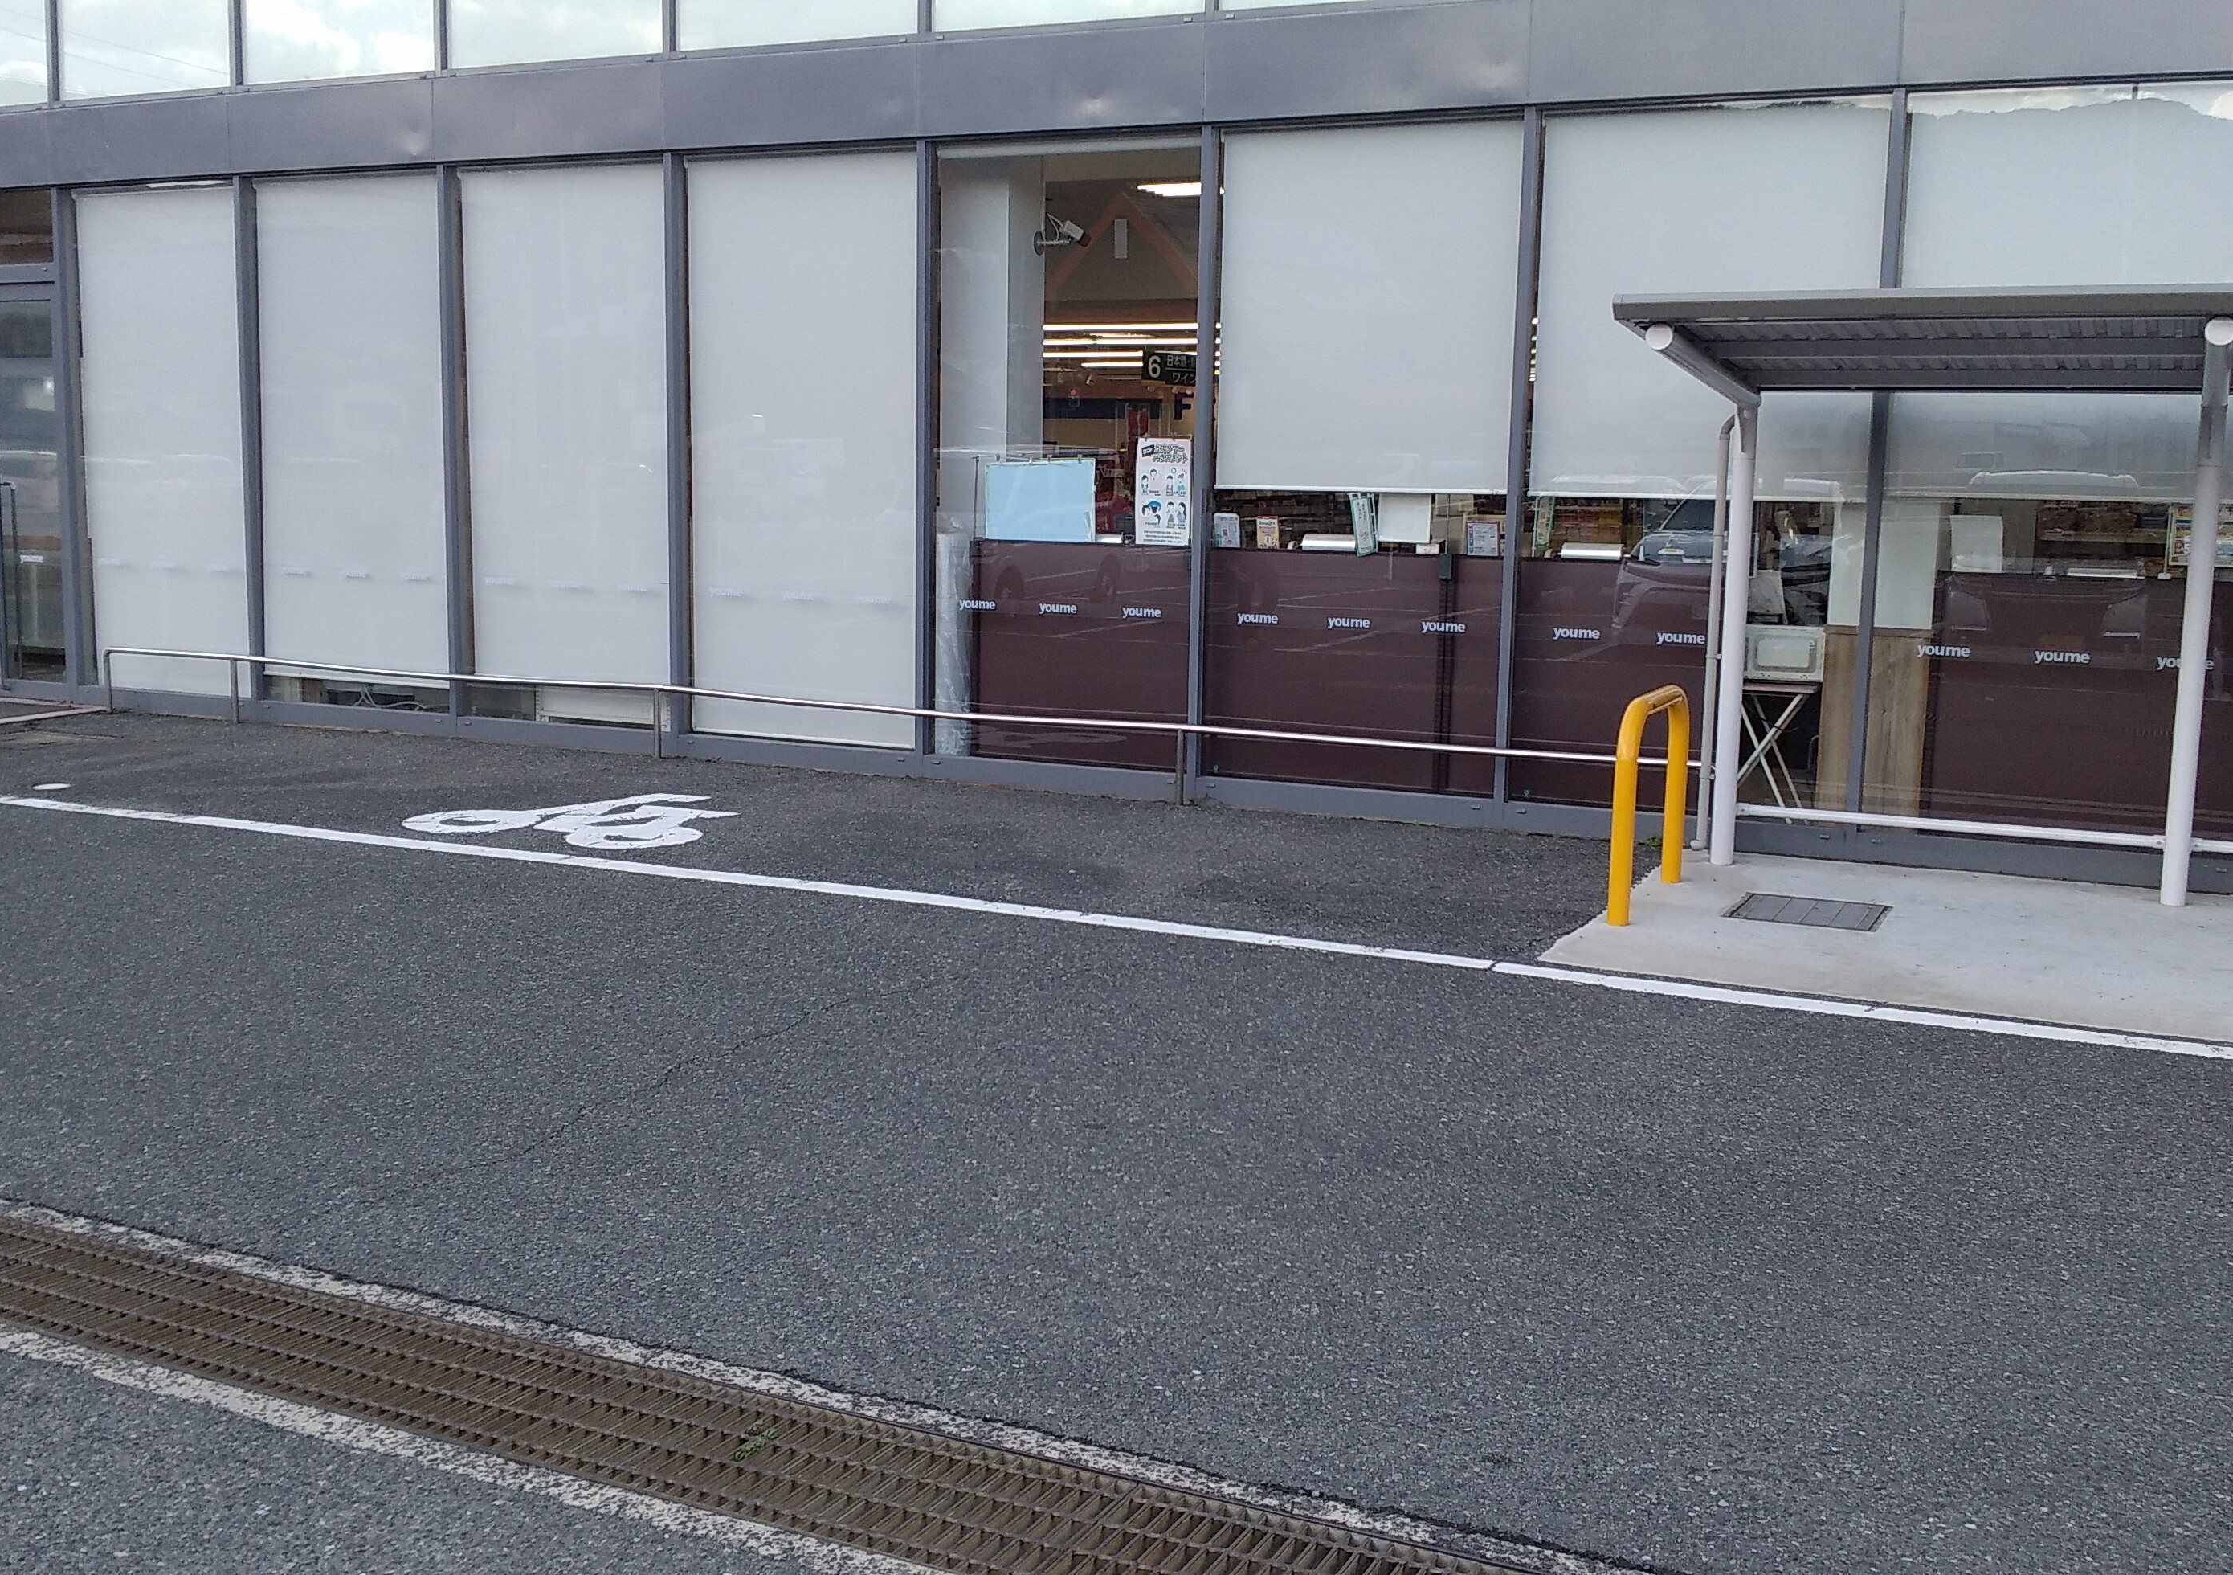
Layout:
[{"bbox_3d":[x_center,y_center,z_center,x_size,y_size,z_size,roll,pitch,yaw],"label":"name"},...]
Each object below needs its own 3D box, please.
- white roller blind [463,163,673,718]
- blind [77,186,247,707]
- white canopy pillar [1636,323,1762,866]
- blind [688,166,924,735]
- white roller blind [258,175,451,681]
[{"bbox_3d":[-2.923,-1.883,10.225,1.358,2.788,0.070,5,9,22],"label":"white roller blind"},{"bbox_3d":[-6.213,-2.227,12.524,1.456,3.208,0.080,5,8,22],"label":"blind"},{"bbox_3d":[2.336,-0.672,7.733,0.120,2.203,1.688,6,9,30],"label":"white canopy pillar"},{"bbox_3d":[-1.673,-1.784,10.106,1.383,3.055,0.060,5,9,22],"label":"blind"},{"bbox_3d":[-4.285,-1.983,10.772,1.367,2.803,0.070,5,9,22],"label":"white roller blind"}]

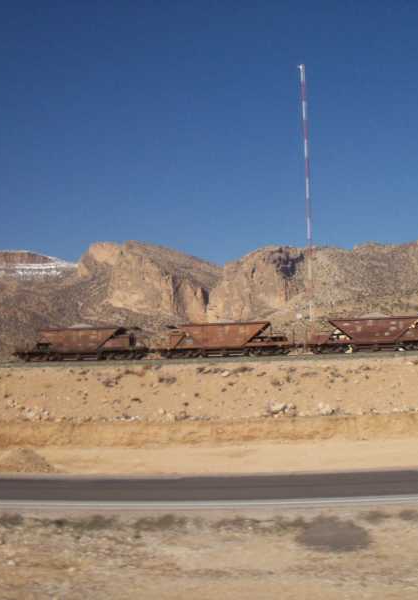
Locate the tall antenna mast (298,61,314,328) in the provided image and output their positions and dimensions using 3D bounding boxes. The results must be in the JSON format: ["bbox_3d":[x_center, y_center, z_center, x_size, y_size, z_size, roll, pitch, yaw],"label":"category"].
[{"bbox_3d":[14.988,-15.051,123.052,0.700,42.090,0.600,-2,-3,0],"label":"tall antenna mast"}]

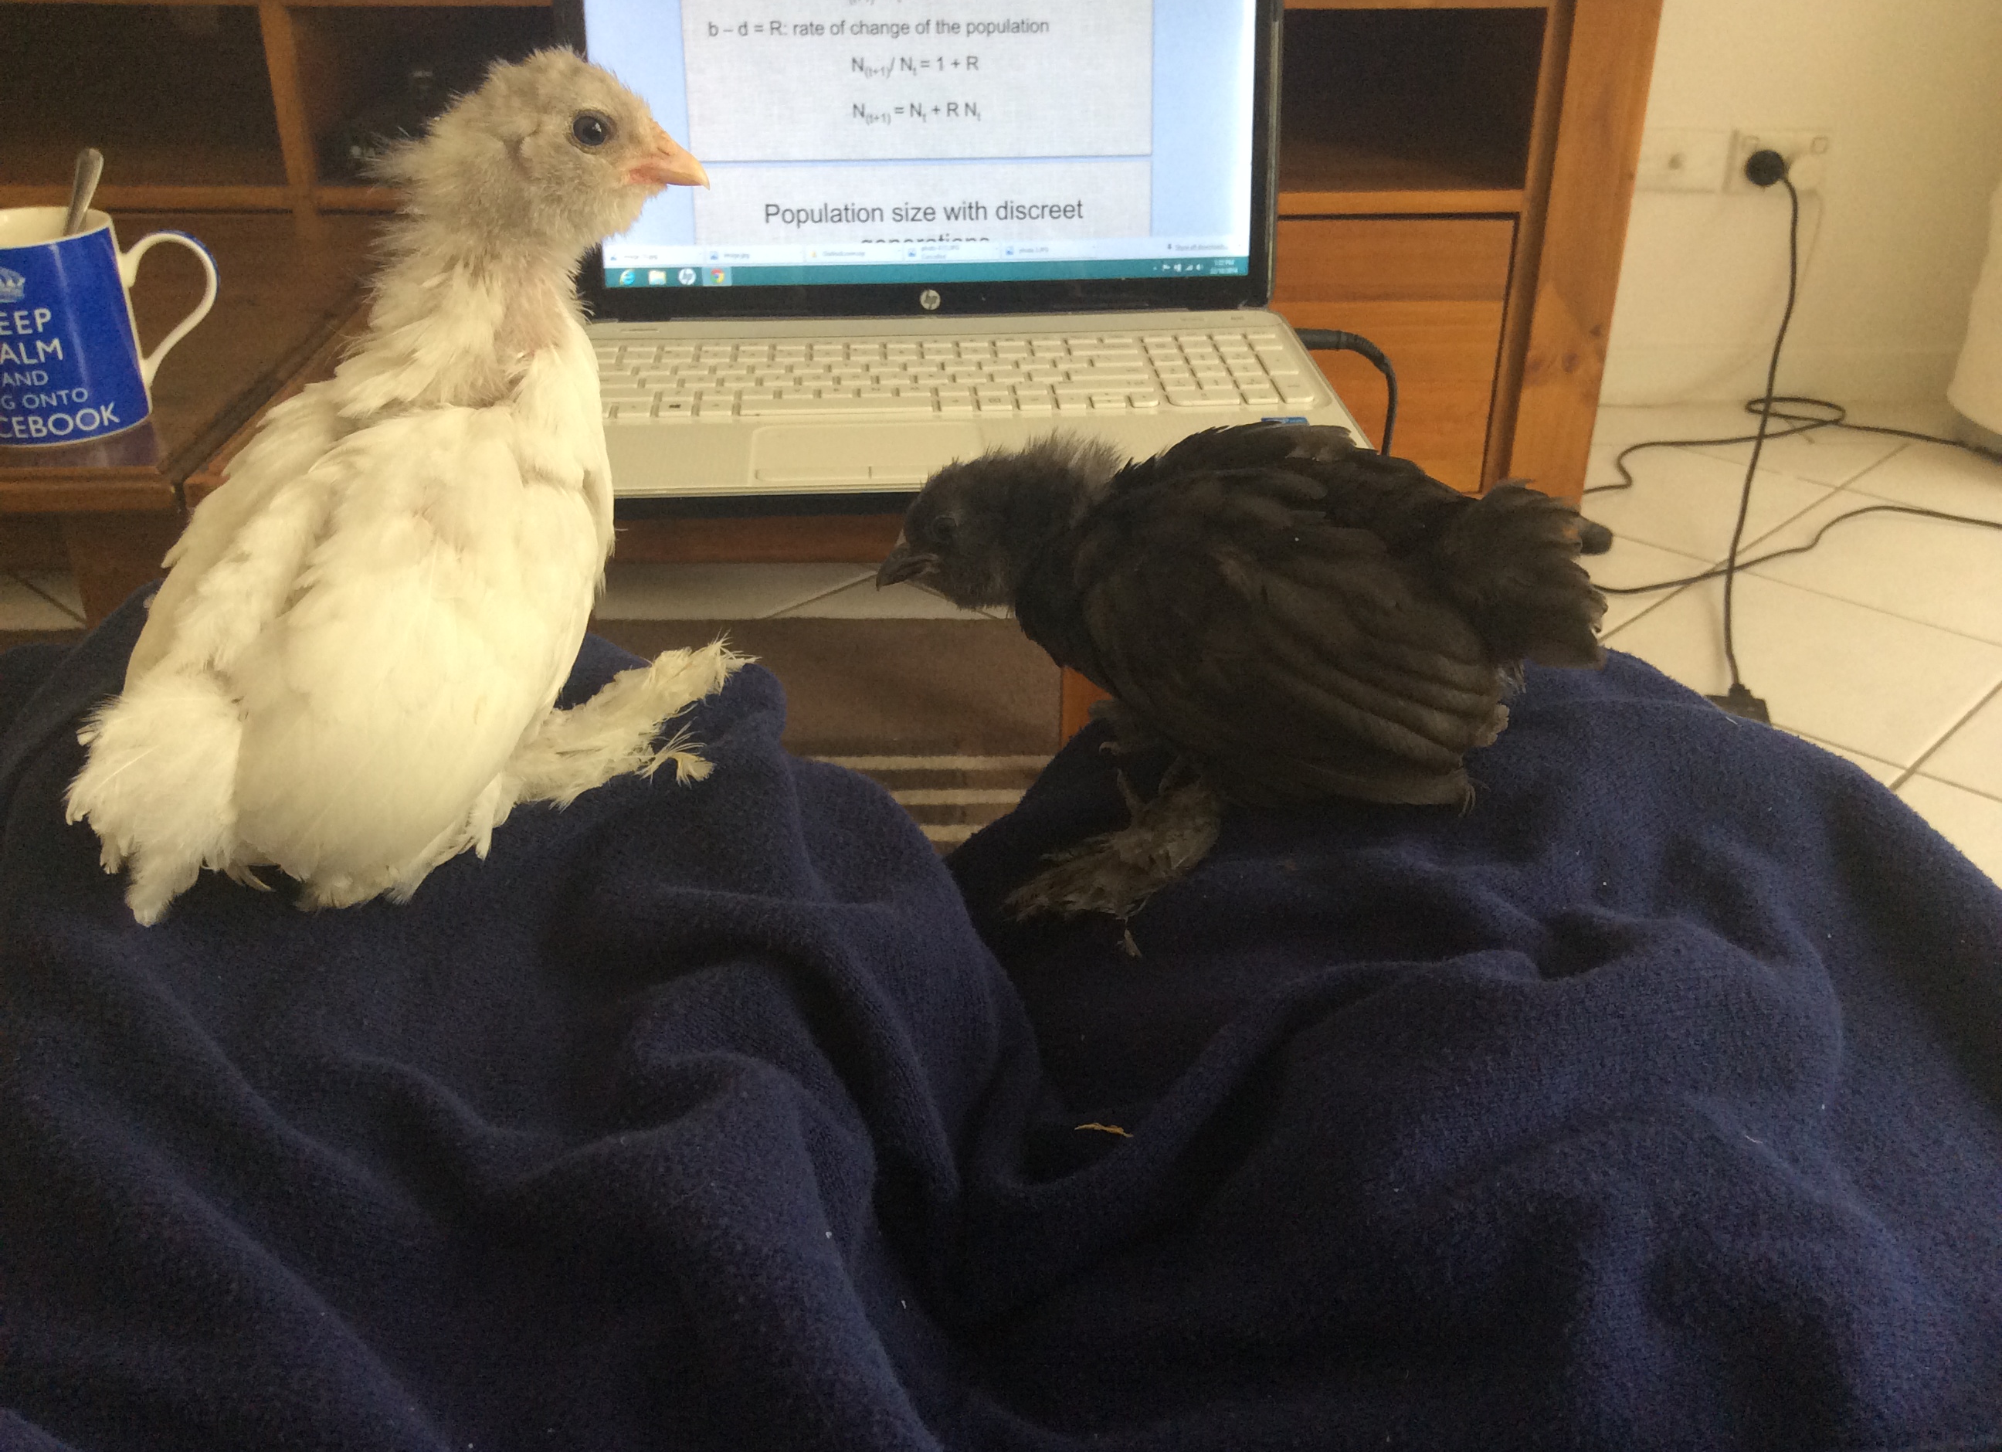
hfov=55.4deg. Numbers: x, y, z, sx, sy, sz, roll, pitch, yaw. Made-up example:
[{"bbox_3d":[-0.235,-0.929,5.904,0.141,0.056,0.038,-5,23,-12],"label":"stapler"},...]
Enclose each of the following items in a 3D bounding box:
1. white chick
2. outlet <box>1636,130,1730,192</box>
[{"bbox_3d":[-0.145,-0.060,0.473,0.175,0.195,0.115,-23,37,-34],"label":"white chick"},{"bbox_3d":[0.819,-0.683,2.310,0.116,0.074,0.013,0,30,0],"label":"outlet"}]

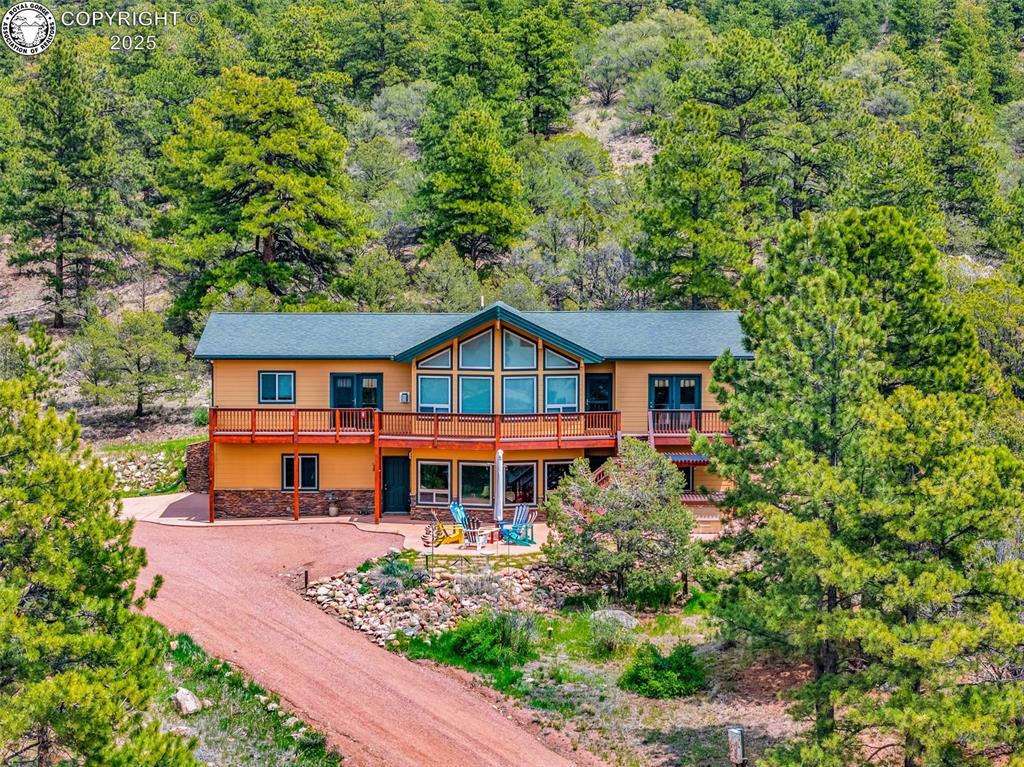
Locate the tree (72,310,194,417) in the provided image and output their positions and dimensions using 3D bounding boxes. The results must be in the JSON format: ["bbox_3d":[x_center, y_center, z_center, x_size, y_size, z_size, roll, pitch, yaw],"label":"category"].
[{"bbox_3d":[-16.185,-0.855,88.500,5.110,4.540,5.110,0,4,0],"label":"tree"}]

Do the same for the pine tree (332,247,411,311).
[{"bbox_3d":[-6.856,-4.831,101.000,3.730,3.720,3.730,0,4,0],"label":"pine tree"}]

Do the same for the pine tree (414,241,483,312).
[{"bbox_3d":[-3.110,-5.325,103.000,3.190,3.580,3.090,0,4,0],"label":"pine tree"}]

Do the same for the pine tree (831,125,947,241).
[{"bbox_3d":[21.647,-11.327,119.000,6.250,7.360,6.060,0,4,0],"label":"pine tree"}]

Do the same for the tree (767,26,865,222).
[{"bbox_3d":[19.041,-16.330,129.000,5.990,12.370,5.990,0,4,0],"label":"tree"}]

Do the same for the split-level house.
[{"bbox_3d":[-1.430,0.807,80.217,20.700,8.100,13.200,0,4,0],"label":"split-level house"}]

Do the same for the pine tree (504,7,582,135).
[{"bbox_3d":[2.435,-24.119,160.000,5.910,10.070,5.910,0,4,0],"label":"pine tree"}]

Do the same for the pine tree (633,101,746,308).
[{"bbox_3d":[8.919,-8.995,104.000,5.560,10.450,5.390,0,4,0],"label":"pine tree"}]

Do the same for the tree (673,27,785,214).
[{"bbox_3d":[13.432,-16.143,129.000,6.720,12.240,6.720,0,4,0],"label":"tree"}]

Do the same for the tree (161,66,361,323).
[{"bbox_3d":[-12.778,-9.885,106.000,10.130,12.500,9.830,0,4,0],"label":"tree"}]

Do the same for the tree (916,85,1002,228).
[{"bbox_3d":[27.243,-13.637,126.000,5.080,8.890,4.930,0,4,0],"label":"tree"}]

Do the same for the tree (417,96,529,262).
[{"bbox_3d":[-2.139,-11.141,115.000,5.930,9.170,5.750,0,4,0],"label":"tree"}]

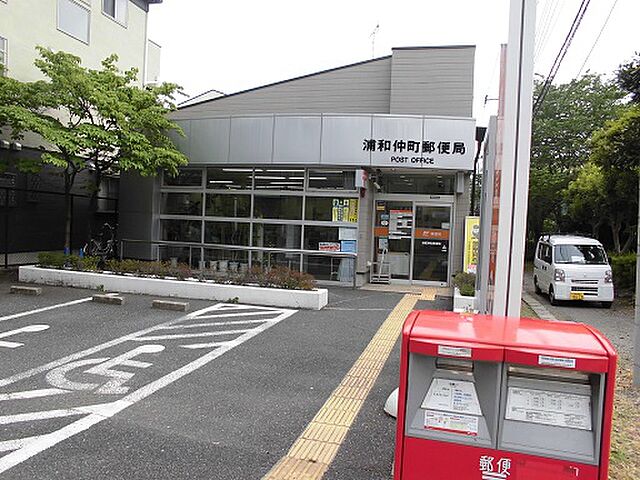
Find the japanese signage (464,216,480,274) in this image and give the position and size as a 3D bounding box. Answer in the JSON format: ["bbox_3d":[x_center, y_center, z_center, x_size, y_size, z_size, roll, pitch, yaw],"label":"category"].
[{"bbox_3d":[3.440,0.209,10.600,0.500,1.450,0.080,3,1,12],"label":"japanese signage"}]

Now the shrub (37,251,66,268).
[{"bbox_3d":[-6.032,0.434,10.800,0.650,0.420,0.500,3,1,15],"label":"shrub"}]

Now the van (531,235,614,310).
[{"bbox_3d":[7.400,0.870,14.150,1.475,1.875,3.395,3,1,16],"label":"van"}]

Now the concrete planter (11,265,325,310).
[{"bbox_3d":[-3.258,0.948,10.143,6.900,0.360,0.680,3,1,15],"label":"concrete planter"}]

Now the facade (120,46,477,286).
[{"bbox_3d":[-0.686,-1.962,14.184,10.100,6.100,4.000,3,1,14],"label":"facade"}]

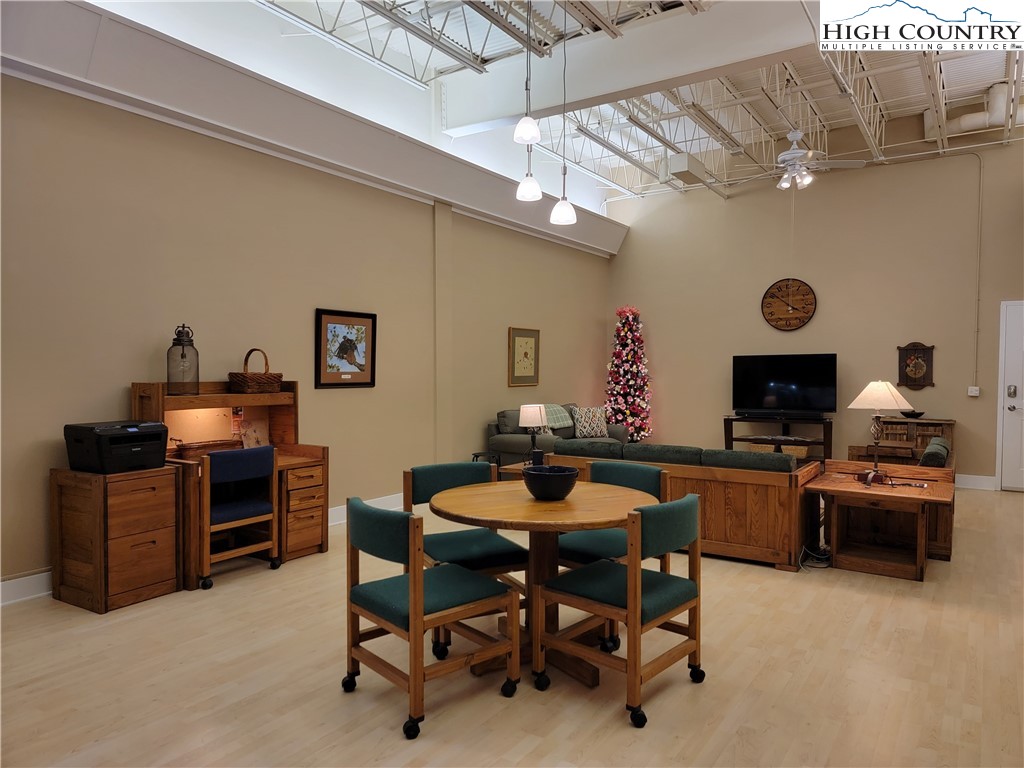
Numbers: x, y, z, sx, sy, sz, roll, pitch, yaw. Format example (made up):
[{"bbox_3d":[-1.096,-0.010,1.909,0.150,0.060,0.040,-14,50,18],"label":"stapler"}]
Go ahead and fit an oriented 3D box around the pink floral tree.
[{"bbox_3d":[1.605,0.038,9.770,0.670,2.200,0.670,1,2,33],"label":"pink floral tree"}]

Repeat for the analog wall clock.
[{"bbox_3d":[3.523,-1.012,9.056,0.674,0.674,0.040,0,1,34],"label":"analog wall clock"}]

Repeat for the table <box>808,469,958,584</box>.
[{"bbox_3d":[2.546,0.979,4.908,0.845,0.550,0.763,1,2,33],"label":"table"}]

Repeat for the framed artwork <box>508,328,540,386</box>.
[{"bbox_3d":[0.155,-0.314,8.609,0.030,0.690,0.660,1,2,33],"label":"framed artwork"}]

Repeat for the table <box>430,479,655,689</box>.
[{"bbox_3d":[0.141,0.898,3.285,1.066,0.746,1.066,0,1,0],"label":"table"}]

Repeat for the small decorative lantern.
[{"bbox_3d":[-2.209,-0.161,4.775,0.197,0.480,0.197,0,1,34],"label":"small decorative lantern"}]

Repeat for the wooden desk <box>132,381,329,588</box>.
[{"bbox_3d":[-1.916,0.616,4.912,0.608,1.250,1.130,1,2,33],"label":"wooden desk"}]

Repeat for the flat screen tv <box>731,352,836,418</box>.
[{"bbox_3d":[3.417,-0.004,8.943,1.230,0.705,0.070,1,1,36],"label":"flat screen tv"}]

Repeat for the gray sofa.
[{"bbox_3d":[0.619,0.731,8.428,0.941,0.910,1.750,0,1,34],"label":"gray sofa"}]

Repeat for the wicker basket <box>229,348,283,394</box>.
[{"bbox_3d":[-1.865,-0.095,5.171,0.213,0.315,0.325,1,2,33],"label":"wicker basket"}]

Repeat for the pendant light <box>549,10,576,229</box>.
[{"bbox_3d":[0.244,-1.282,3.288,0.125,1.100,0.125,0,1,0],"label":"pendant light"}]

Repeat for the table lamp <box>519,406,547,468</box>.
[{"bbox_3d":[0.183,0.430,6.024,0.236,0.525,0.236,0,1,0],"label":"table lamp"}]

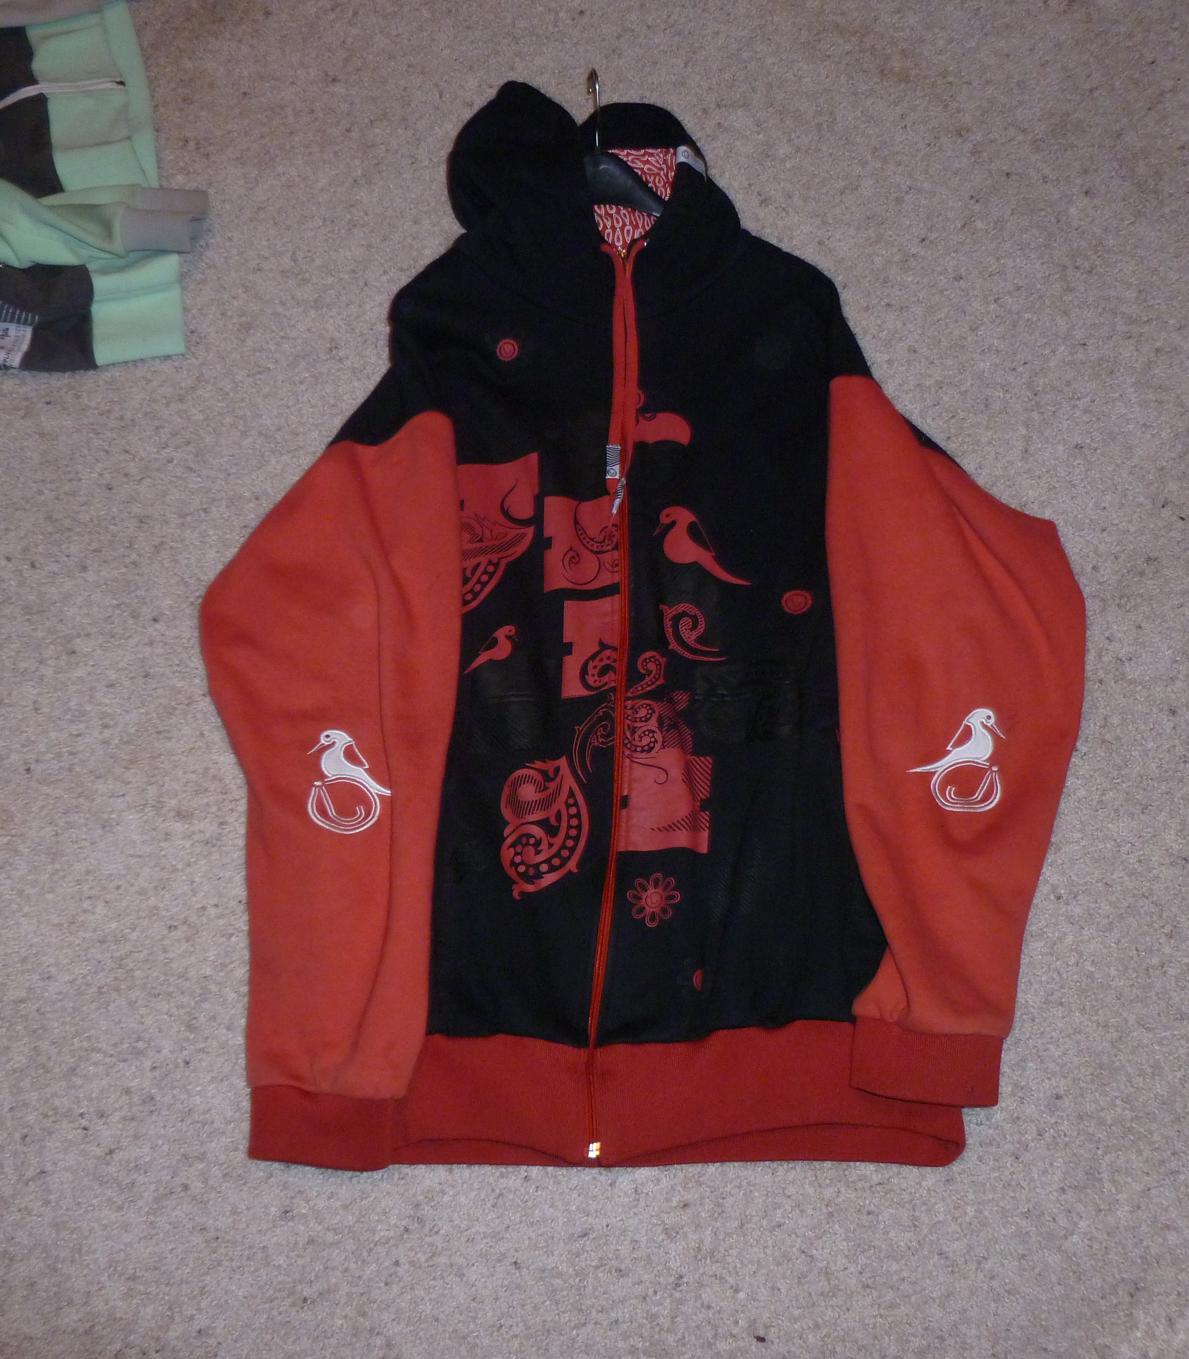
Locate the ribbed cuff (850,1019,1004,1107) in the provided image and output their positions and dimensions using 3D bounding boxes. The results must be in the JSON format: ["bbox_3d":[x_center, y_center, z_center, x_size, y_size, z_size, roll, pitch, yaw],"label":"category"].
[{"bbox_3d":[0.242,0.281,1.069,0.107,0.025,0.058,5,70,2],"label":"ribbed cuff"}]

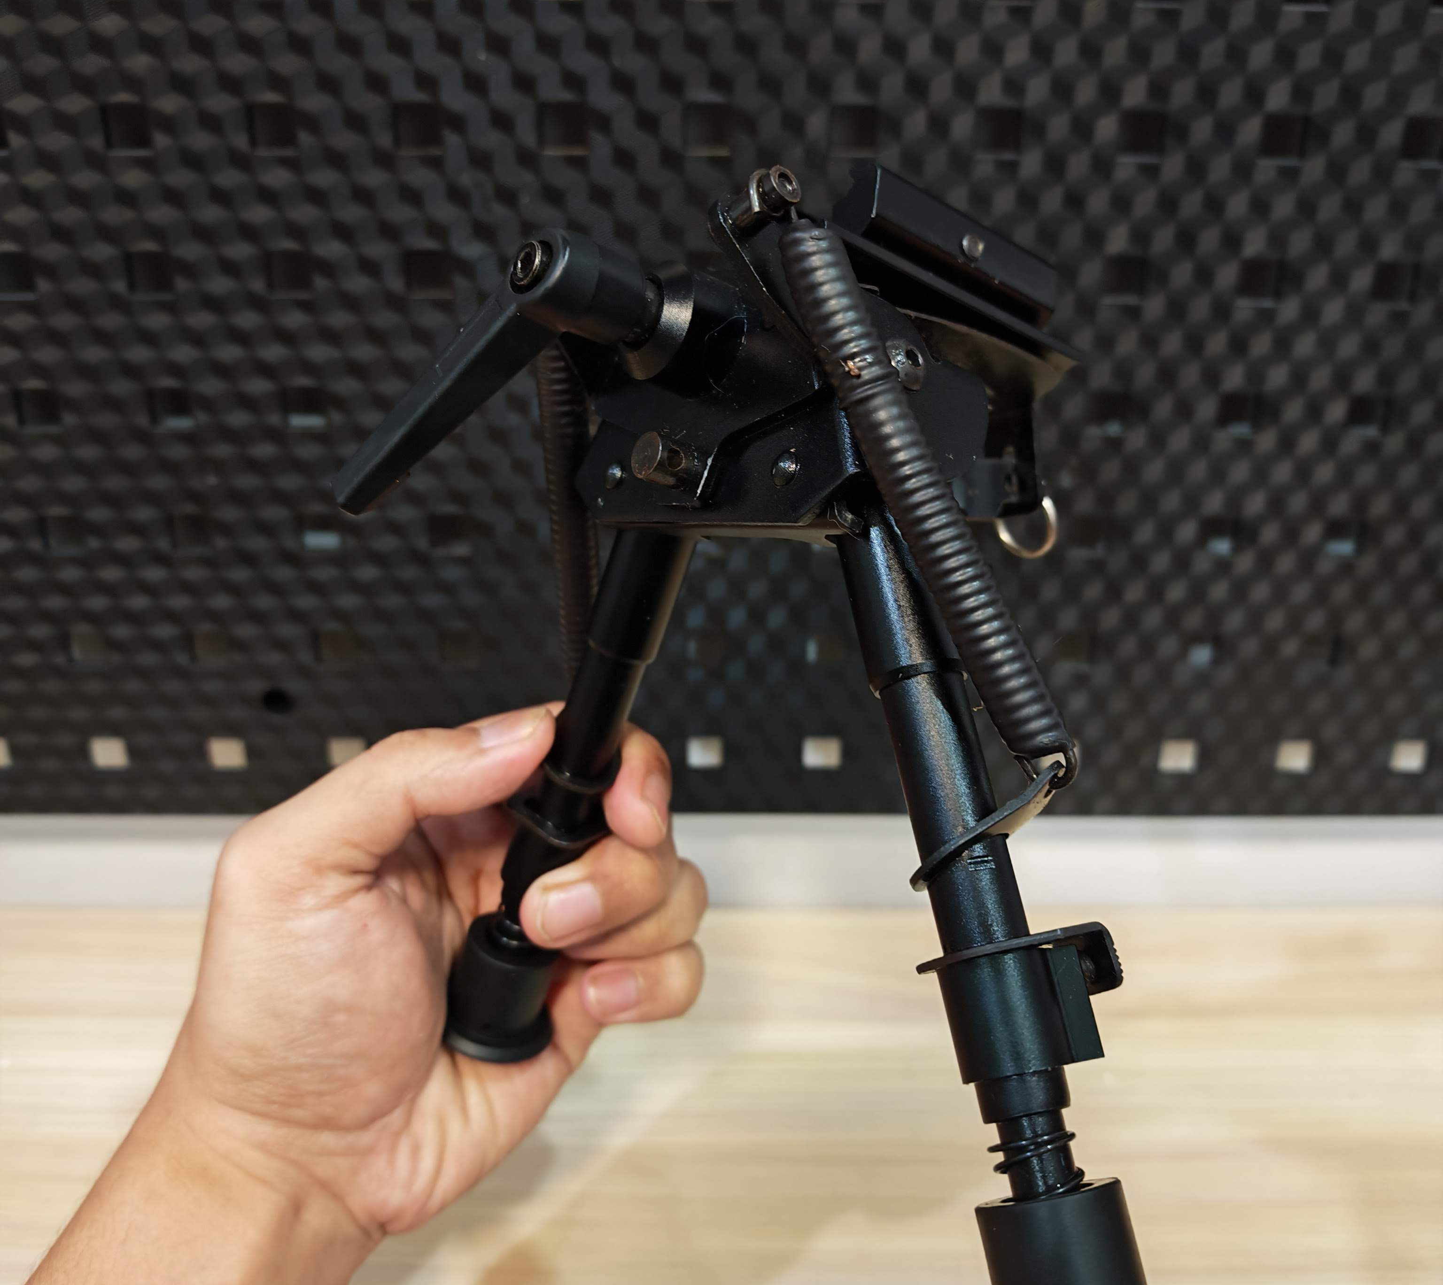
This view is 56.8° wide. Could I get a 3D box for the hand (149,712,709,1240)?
[{"bbox_3d":[-0.063,0.070,0.302,0.102,0.122,0.085,31,-13,-12],"label":"hand"}]

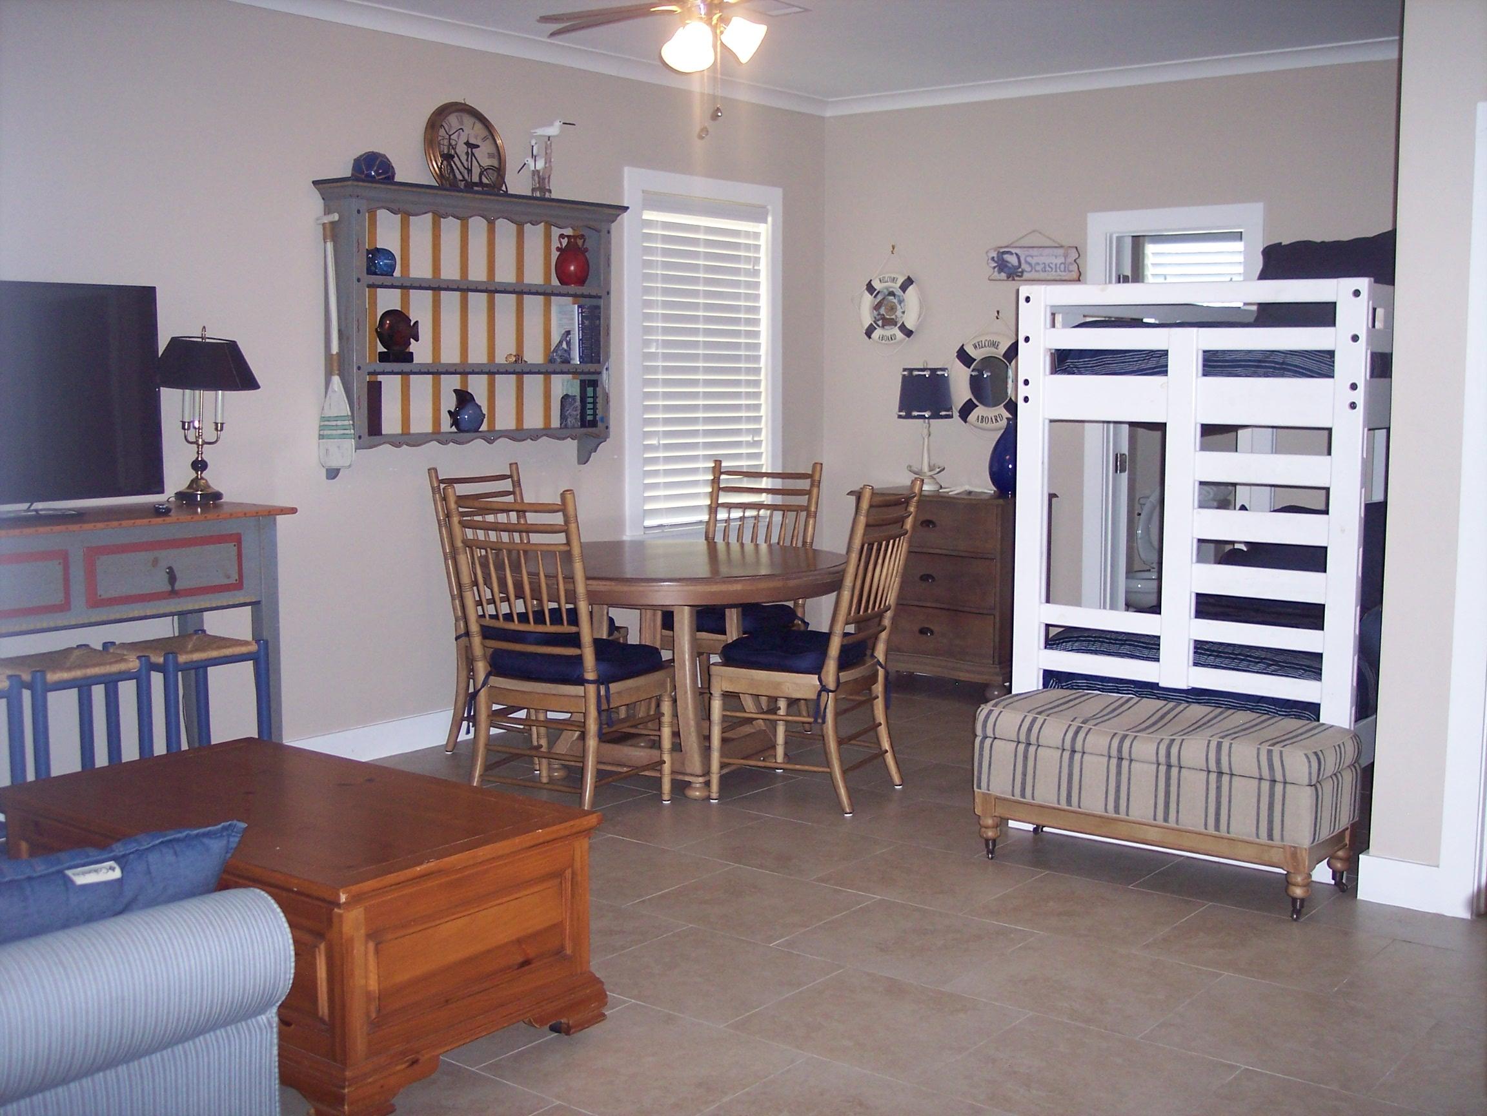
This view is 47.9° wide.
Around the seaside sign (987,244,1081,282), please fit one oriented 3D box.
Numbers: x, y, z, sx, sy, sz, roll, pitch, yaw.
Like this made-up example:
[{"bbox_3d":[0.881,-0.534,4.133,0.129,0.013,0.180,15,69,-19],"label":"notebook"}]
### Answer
[{"bbox_3d":[1.322,-1.334,7.612,0.478,0.158,0.018,5,8,37],"label":"seaside sign"}]

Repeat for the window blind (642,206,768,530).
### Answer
[{"bbox_3d":[-0.186,-0.873,7.566,0.060,1.445,0.885,5,8,38],"label":"window blind"}]

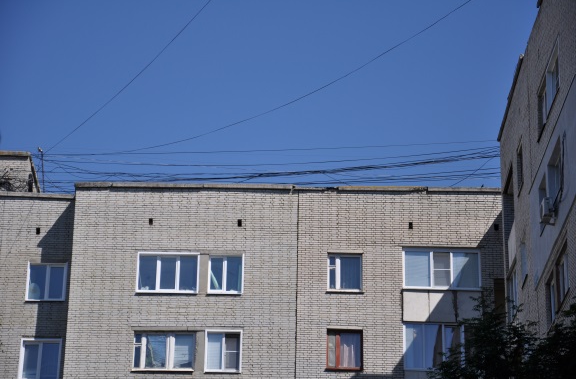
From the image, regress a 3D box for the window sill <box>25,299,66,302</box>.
[{"bbox_3d":[-8.223,3.773,68.845,1.390,0.070,0.180,1,-27,0],"label":"window sill"}]

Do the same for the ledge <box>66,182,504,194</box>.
[{"bbox_3d":[0.000,-0.042,71.833,15.038,0.250,0.400,1,-22,1],"label":"ledge"}]

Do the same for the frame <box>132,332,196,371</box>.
[{"bbox_3d":[-4.087,5.367,67.260,2.077,1.356,0.120,1,-27,0],"label":"frame"}]

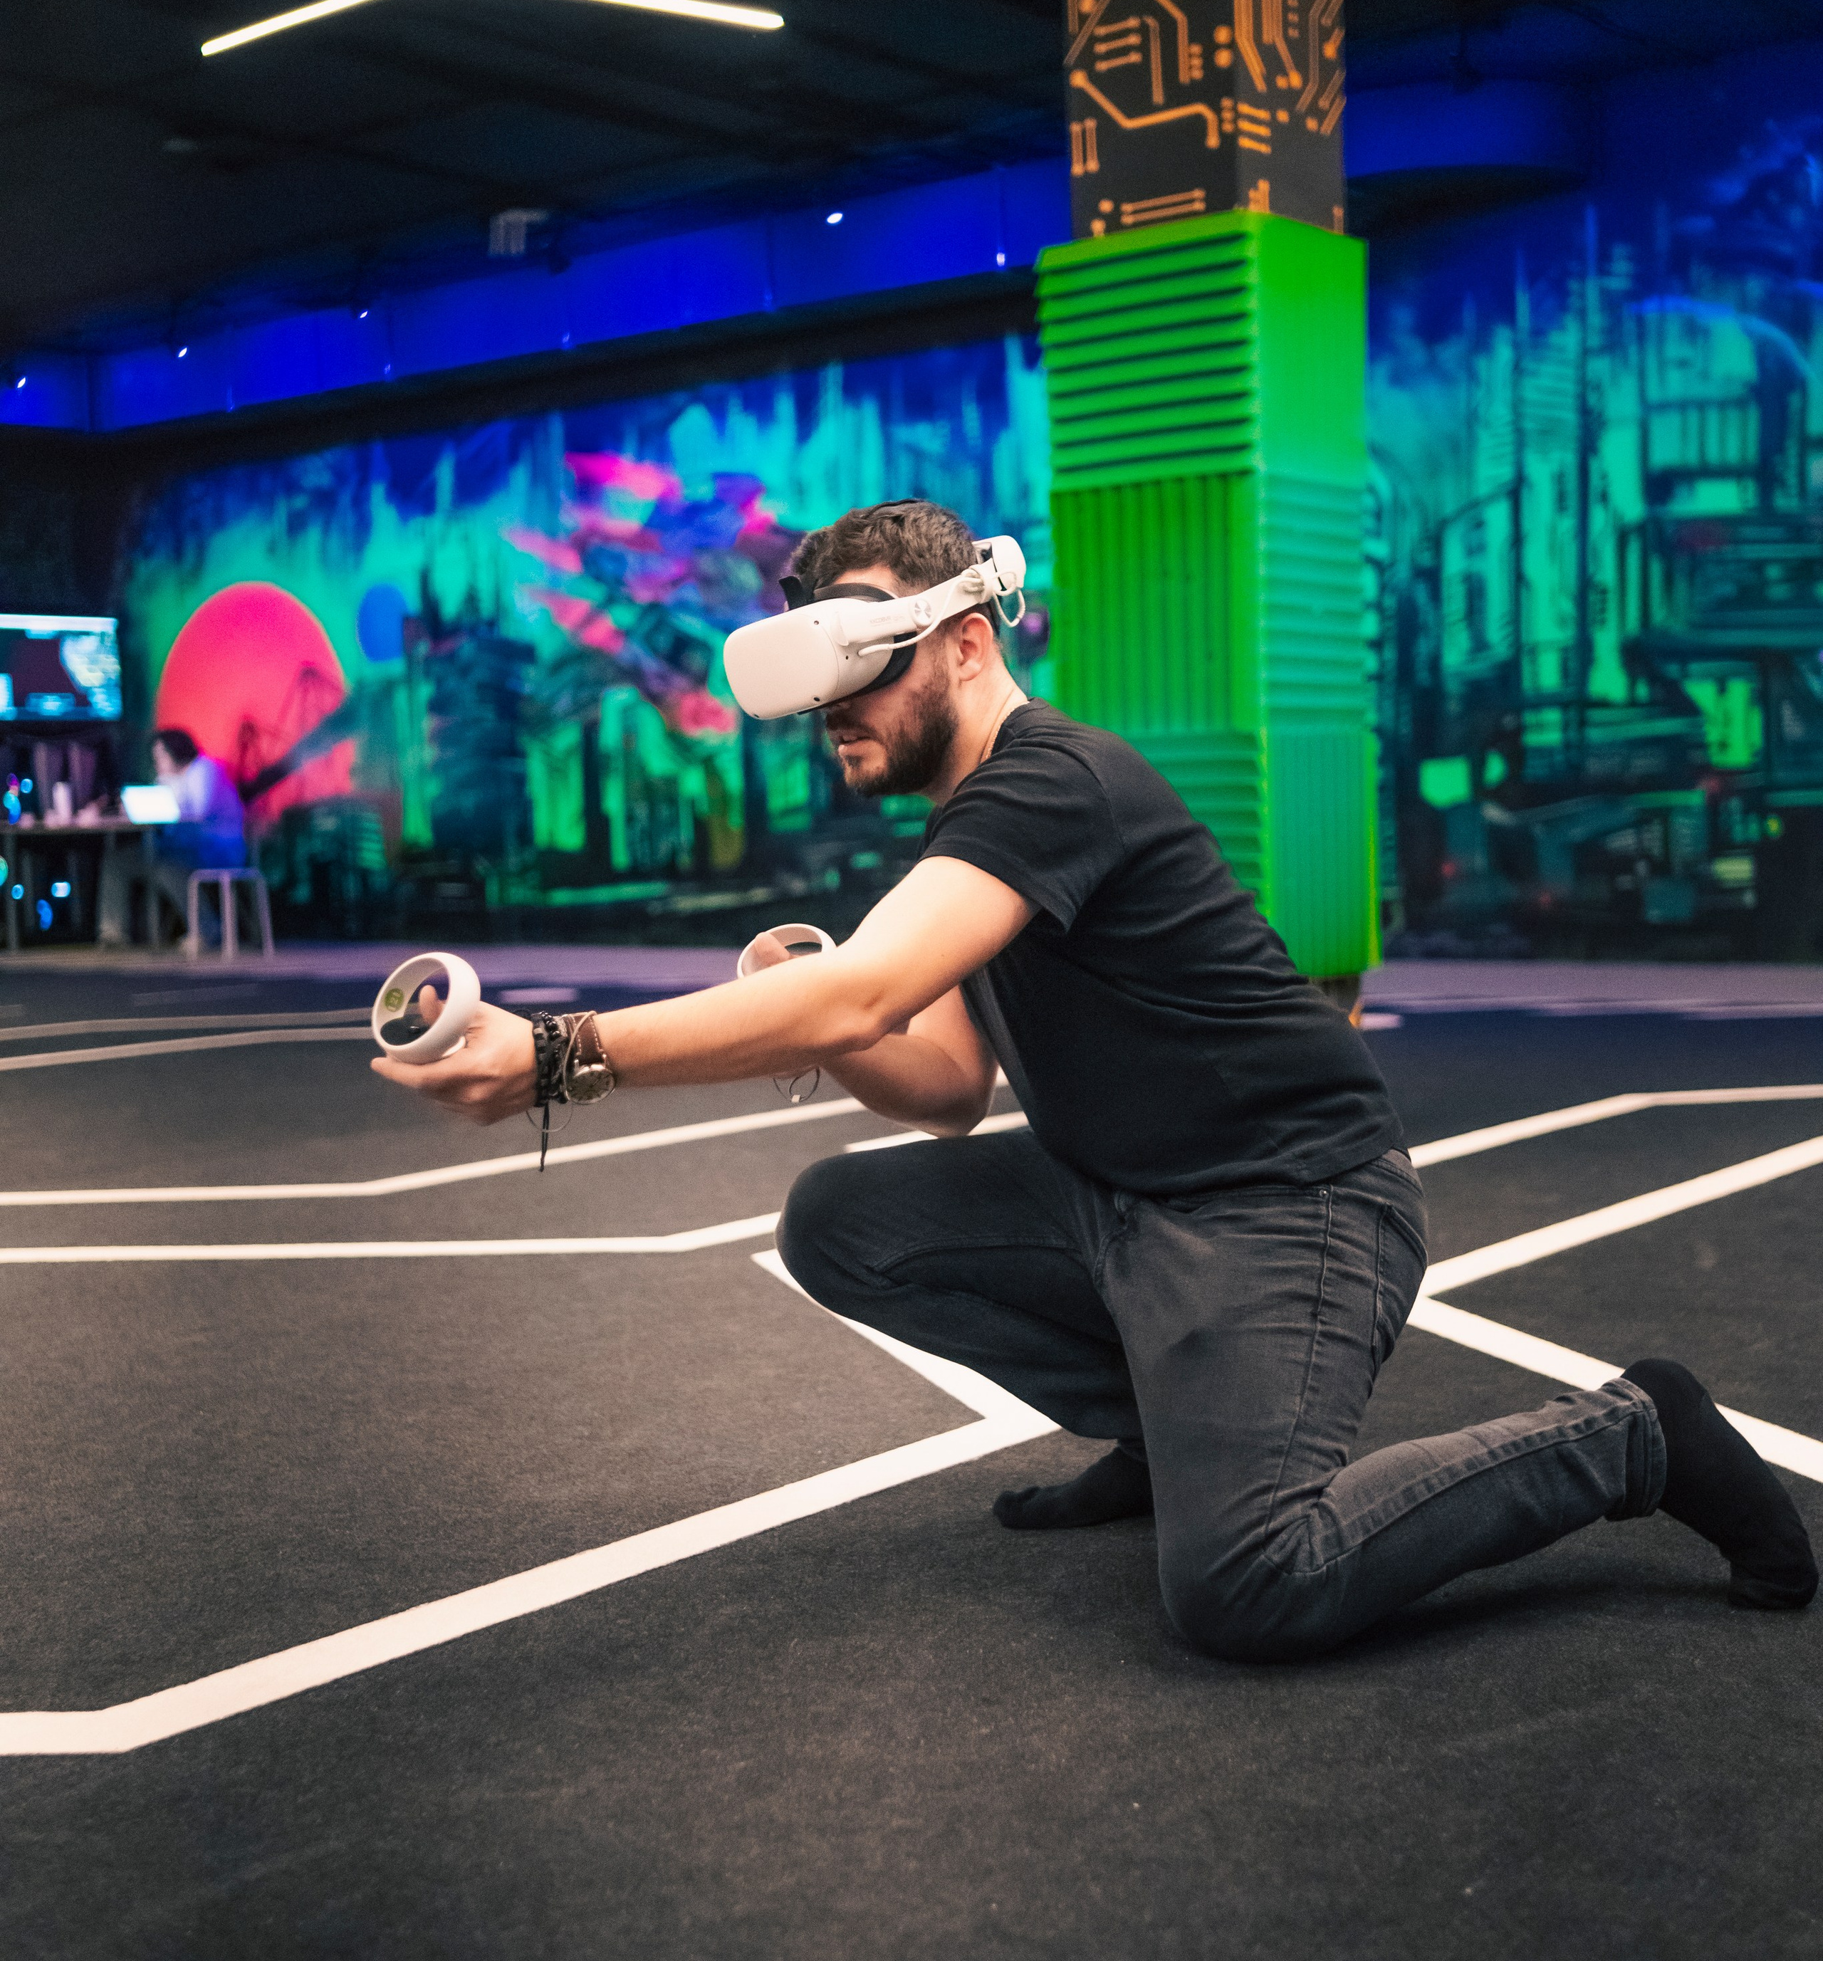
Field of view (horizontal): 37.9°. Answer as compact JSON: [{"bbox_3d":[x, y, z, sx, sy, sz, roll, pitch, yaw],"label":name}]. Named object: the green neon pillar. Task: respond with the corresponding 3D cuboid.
[{"bbox_3d":[0.661,-0.799,5.771,0.517,1.560,0.478,1,4,38],"label":"green neon pillar"}]

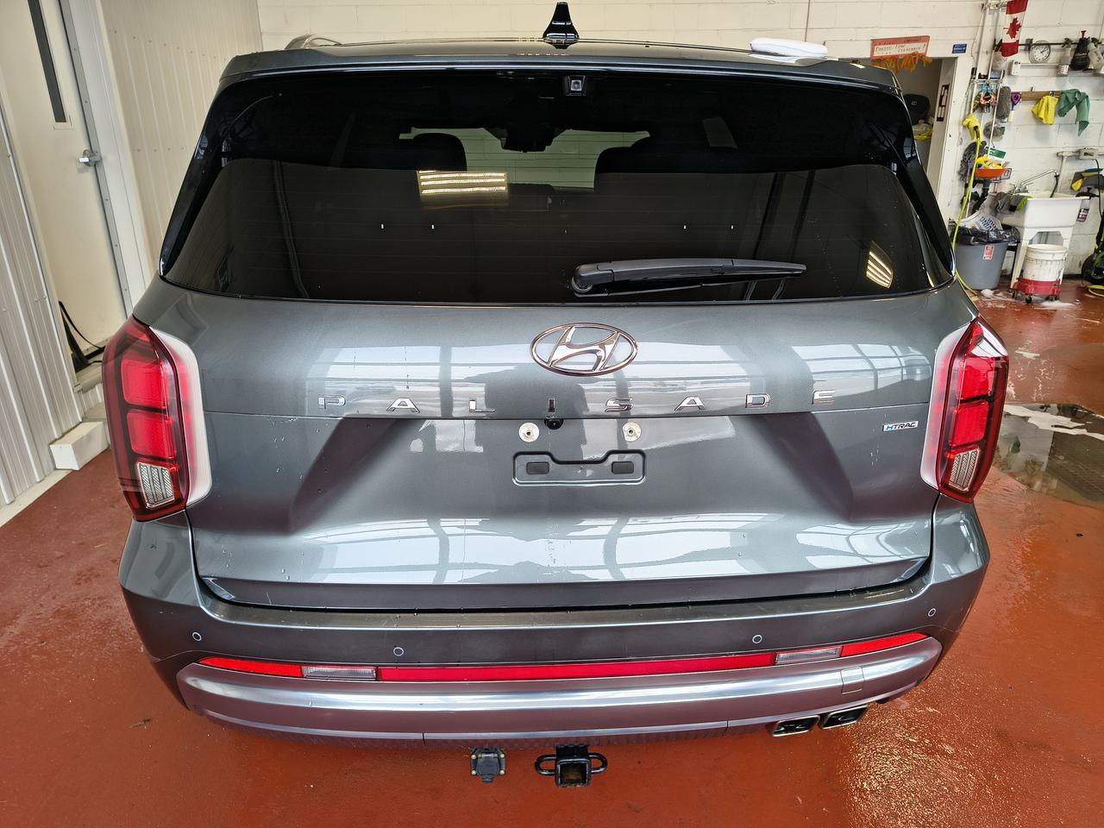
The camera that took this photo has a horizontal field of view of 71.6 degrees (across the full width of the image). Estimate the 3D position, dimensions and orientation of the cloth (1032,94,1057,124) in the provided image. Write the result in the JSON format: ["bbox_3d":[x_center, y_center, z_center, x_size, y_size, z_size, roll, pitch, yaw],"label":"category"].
[{"bbox_3d":[4.479,-2.760,6.963,0.230,0.250,0.100,-1,20,-2],"label":"cloth"}]

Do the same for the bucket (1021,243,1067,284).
[{"bbox_3d":[4.289,-1.266,6.688,0.298,0.355,0.298,-1,20,0],"label":"bucket"}]

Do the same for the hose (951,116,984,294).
[{"bbox_3d":[3.751,-1.884,6.896,0.400,1.520,0.600,-1,20,-2],"label":"hose"}]

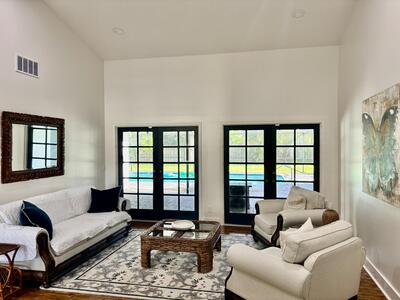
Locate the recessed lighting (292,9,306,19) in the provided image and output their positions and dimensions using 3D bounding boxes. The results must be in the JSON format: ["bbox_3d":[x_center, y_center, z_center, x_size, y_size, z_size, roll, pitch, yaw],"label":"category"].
[{"bbox_3d":[1.633,-2.251,4.945,0.200,0.035,0.200,0,-12,11],"label":"recessed lighting"}]

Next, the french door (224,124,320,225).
[{"bbox_3d":[1.444,0.523,6.121,1.891,2.056,0.080,0,1,11],"label":"french door"}]

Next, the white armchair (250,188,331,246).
[{"bbox_3d":[1.592,1.152,5.362,0.980,0.860,1.000,0,1,-16],"label":"white armchair"}]

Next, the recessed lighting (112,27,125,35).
[{"bbox_3d":[-1.523,-2.233,5.638,0.200,0.035,0.200,2,-12,0],"label":"recessed lighting"}]

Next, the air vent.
[{"bbox_3d":[-2.602,-1.262,4.557,0.030,0.250,0.450,0,1,11],"label":"air vent"}]

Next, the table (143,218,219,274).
[{"bbox_3d":[-0.219,1.381,4.417,0.980,0.425,0.950,0,1,11],"label":"table"}]

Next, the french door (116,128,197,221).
[{"bbox_3d":[-0.918,0.521,6.597,1.856,2.050,0.080,0,1,11],"label":"french door"}]

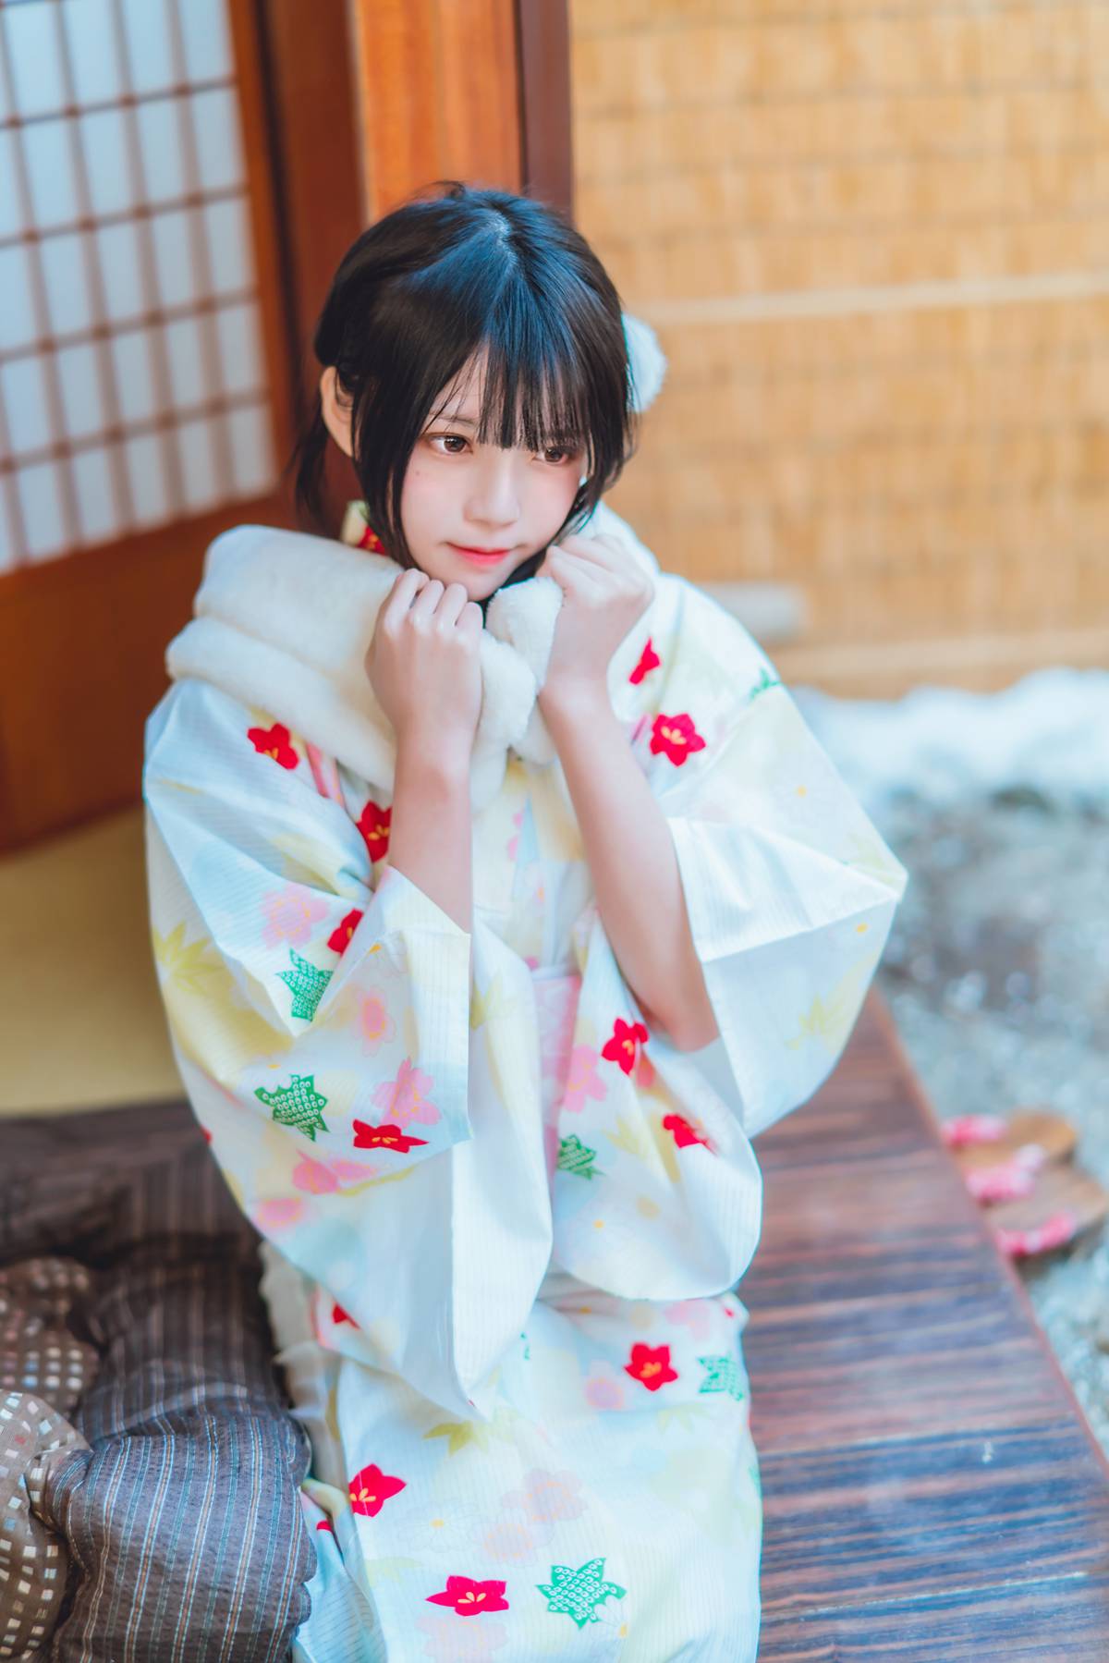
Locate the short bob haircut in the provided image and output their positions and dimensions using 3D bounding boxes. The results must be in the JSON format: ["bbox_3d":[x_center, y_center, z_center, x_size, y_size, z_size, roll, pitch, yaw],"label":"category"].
[{"bbox_3d":[-0.058,-0.281,1.430,0.187,0.235,0.210,-7,36,-26],"label":"short bob haircut"}]

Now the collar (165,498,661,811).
[{"bbox_3d":[-0.089,-0.120,1.490,0.300,0.170,0.230,-11,42,-20],"label":"collar"}]

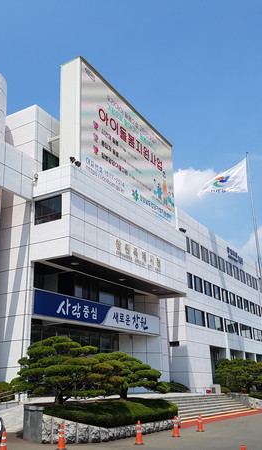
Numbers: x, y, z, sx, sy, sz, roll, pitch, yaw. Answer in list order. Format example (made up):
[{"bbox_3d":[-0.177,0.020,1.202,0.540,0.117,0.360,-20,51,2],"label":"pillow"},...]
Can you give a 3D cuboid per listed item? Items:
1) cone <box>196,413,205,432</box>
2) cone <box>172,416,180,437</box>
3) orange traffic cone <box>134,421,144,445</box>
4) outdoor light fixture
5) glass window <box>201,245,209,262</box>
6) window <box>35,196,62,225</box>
[{"bbox_3d":[2.846,8.077,18.405,0.340,0.710,0.340,-2,-20,0],"label":"cone"},{"bbox_3d":[1.685,7.436,16.617,0.350,0.700,0.350,-3,-20,3],"label":"cone"},{"bbox_3d":[0.272,6.806,14.790,0.350,0.700,0.350,-3,-20,3],"label":"orange traffic cone"},{"bbox_3d":[-3.453,-3.888,27.954,0.300,0.400,0.850,-13,-23,28],"label":"outdoor light fixture"},{"bbox_3d":[7.448,3.063,45.292,0.150,1.399,1.907,-12,-22,28],"label":"glass window"},{"bbox_3d":[-4.854,-0.846,26.739,2.047,1.500,0.150,-13,-23,28],"label":"window"}]

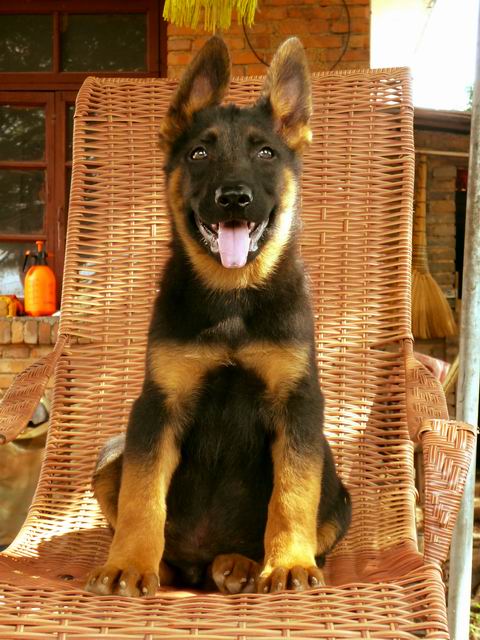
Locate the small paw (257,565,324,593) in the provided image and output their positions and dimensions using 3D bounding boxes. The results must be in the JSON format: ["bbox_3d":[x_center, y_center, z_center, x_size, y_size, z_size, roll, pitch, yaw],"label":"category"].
[{"bbox_3d":[0.053,0.274,1.470,0.072,0.034,0.075,0,2,-5],"label":"small paw"}]

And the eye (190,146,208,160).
[{"bbox_3d":[-0.043,-0.178,1.480,0.019,0.015,0.014,0,2,9],"label":"eye"}]

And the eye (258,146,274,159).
[{"bbox_3d":[0.028,-0.179,1.480,0.018,0.014,0.014,0,2,-6],"label":"eye"}]

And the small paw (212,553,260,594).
[{"bbox_3d":[-0.003,0.271,1.480,0.055,0.045,0.075,0,2,6],"label":"small paw"}]

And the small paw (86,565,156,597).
[{"bbox_3d":[-0.126,0.276,1.470,0.075,0.036,0.075,0,2,11],"label":"small paw"}]

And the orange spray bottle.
[{"bbox_3d":[-0.880,-0.181,6.100,0.150,0.330,0.135,0,2,6],"label":"orange spray bottle"}]

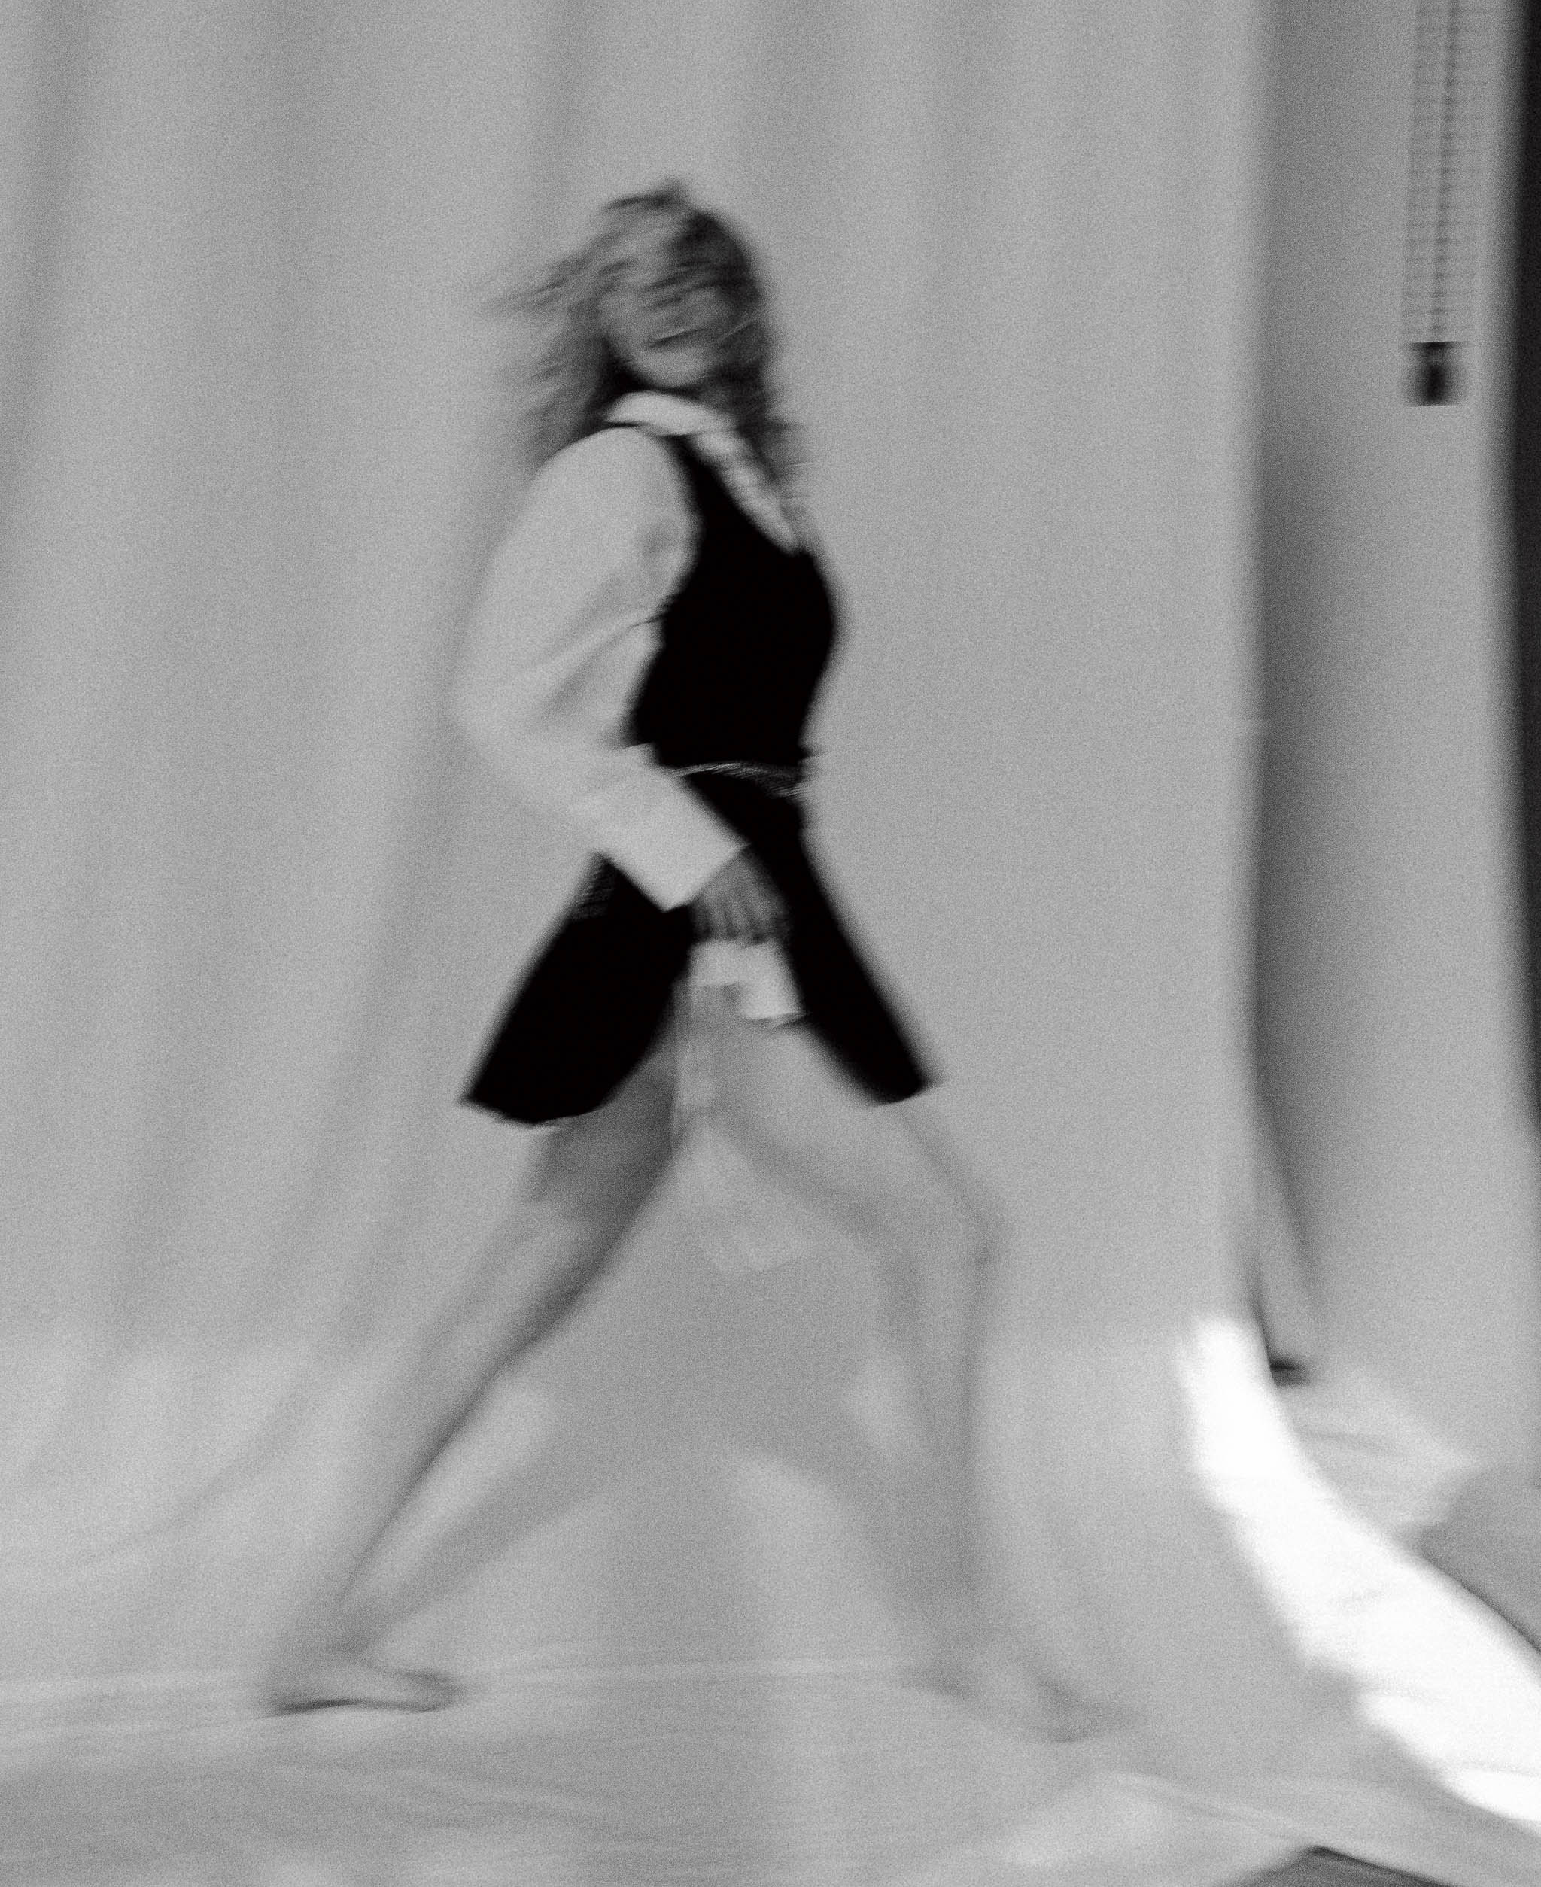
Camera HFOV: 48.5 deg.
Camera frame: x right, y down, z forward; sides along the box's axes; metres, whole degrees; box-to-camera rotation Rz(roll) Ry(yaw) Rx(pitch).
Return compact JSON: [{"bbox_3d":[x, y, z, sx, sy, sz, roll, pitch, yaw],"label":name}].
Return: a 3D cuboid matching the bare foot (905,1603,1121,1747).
[{"bbox_3d":[0.260,0.790,1.870,0.240,0.100,0.092,2,5,28],"label":"bare foot"}]

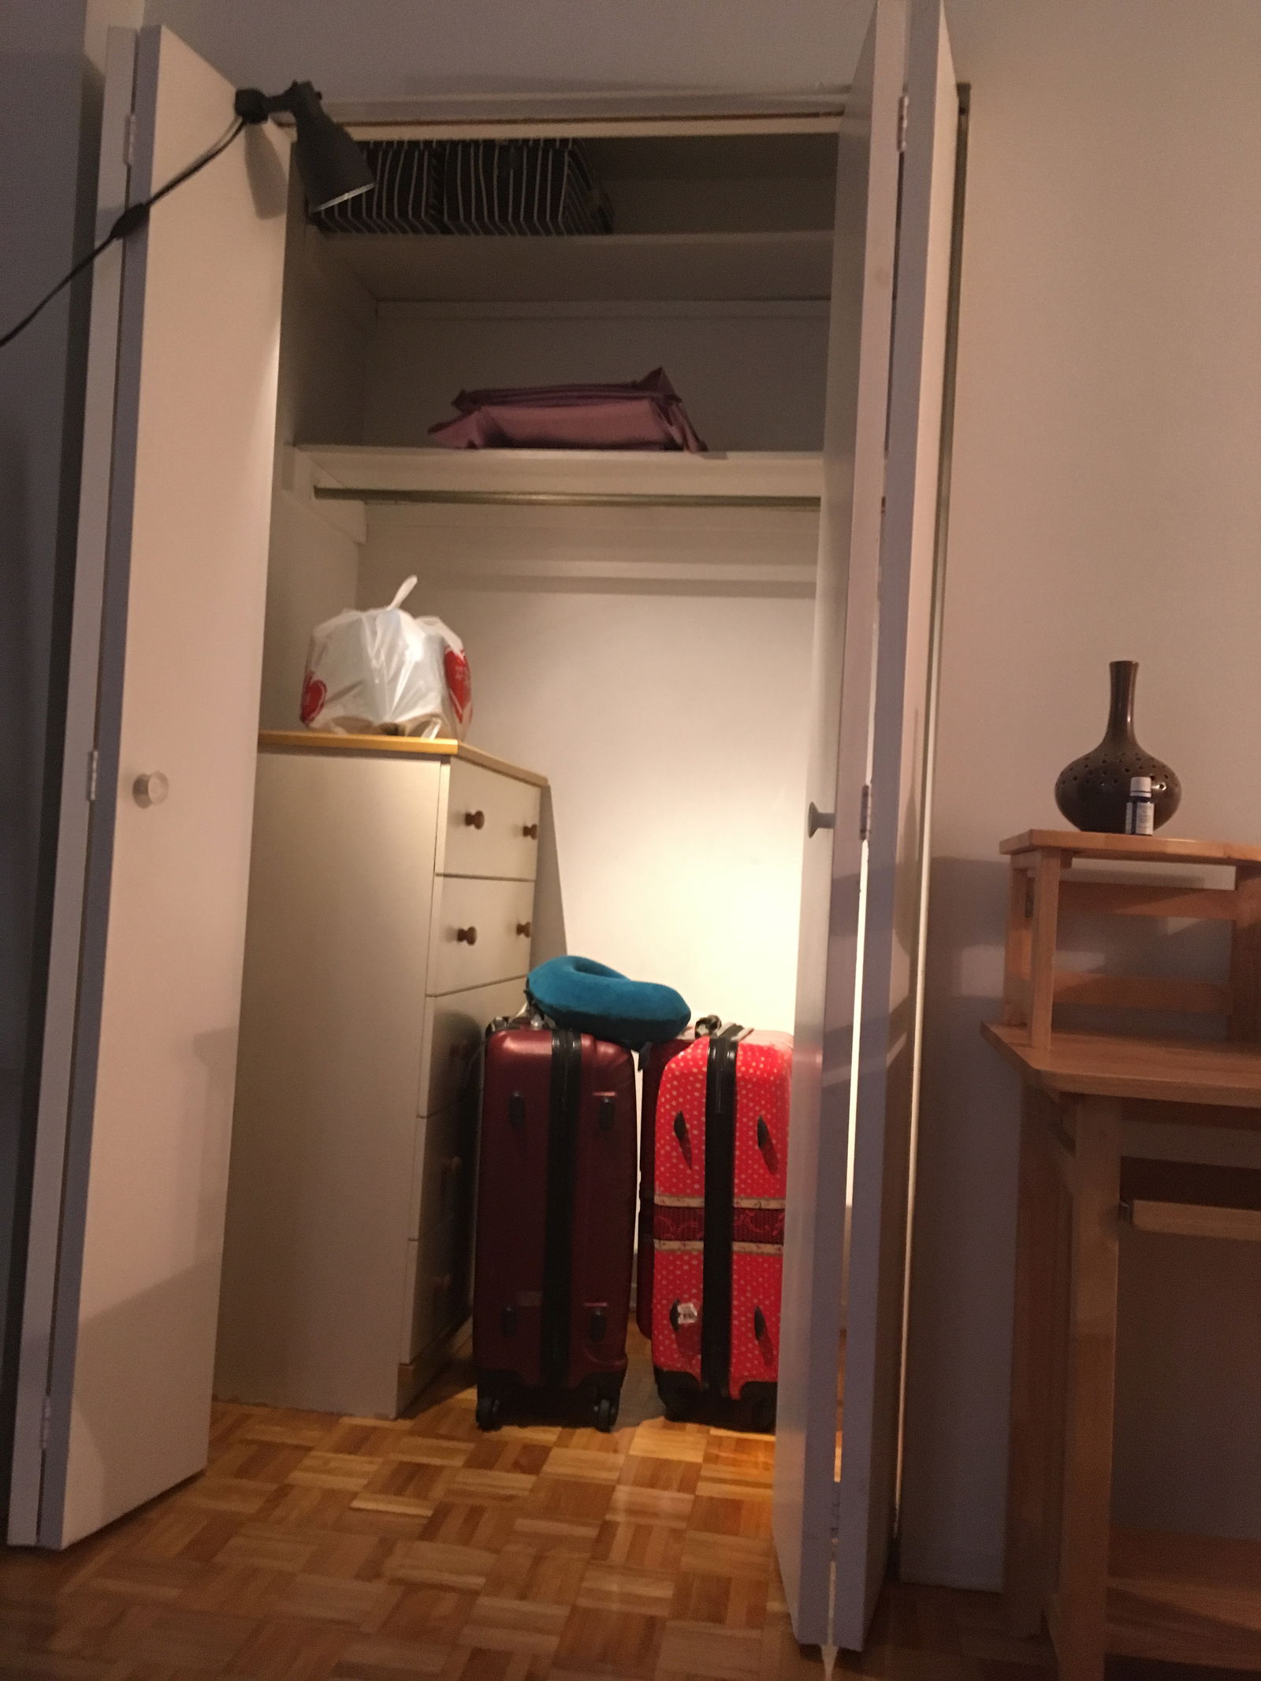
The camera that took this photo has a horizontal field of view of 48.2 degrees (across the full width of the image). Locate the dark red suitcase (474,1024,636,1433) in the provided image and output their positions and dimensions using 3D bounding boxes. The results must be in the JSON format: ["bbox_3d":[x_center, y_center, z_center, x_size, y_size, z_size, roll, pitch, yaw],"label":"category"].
[{"bbox_3d":[-0.132,0.653,2.562,0.270,0.665,0.430,3,-2,-2],"label":"dark red suitcase"}]

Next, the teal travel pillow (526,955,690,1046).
[{"bbox_3d":[-0.043,0.297,2.603,0.280,0.115,0.280,11,12,-17],"label":"teal travel pillow"}]

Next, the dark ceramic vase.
[{"bbox_3d":[0.603,-0.111,1.737,0.151,0.222,0.151,3,-2,8],"label":"dark ceramic vase"}]

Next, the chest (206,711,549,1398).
[{"bbox_3d":[-0.472,0.402,2.741,0.415,1.134,0.730,3,-2,8],"label":"chest"}]

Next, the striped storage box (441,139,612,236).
[{"bbox_3d":[-0.221,-1.330,2.958,0.255,0.210,0.310,3,-2,8],"label":"striped storage box"}]

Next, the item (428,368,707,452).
[{"bbox_3d":[-0.109,-0.843,2.895,0.540,0.180,0.290,3,-2,8],"label":"item"}]

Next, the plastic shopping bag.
[{"bbox_3d":[-0.440,-0.326,2.587,0.300,0.312,0.230,3,-2,8],"label":"plastic shopping bag"}]

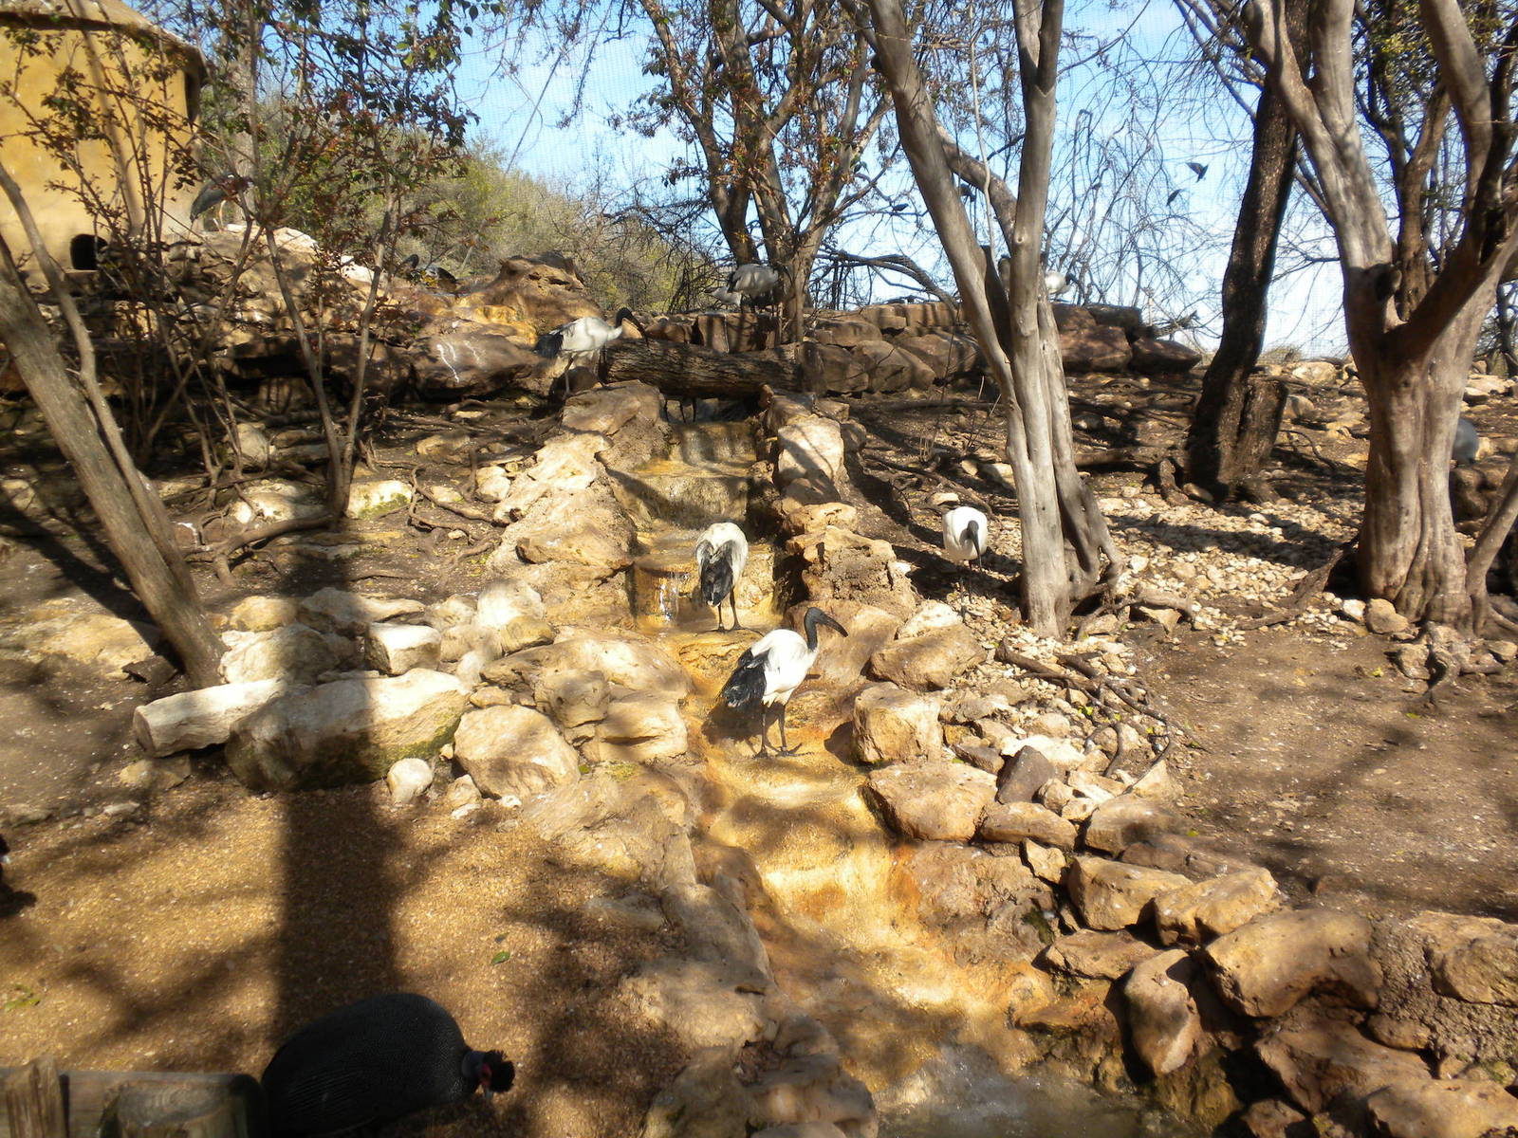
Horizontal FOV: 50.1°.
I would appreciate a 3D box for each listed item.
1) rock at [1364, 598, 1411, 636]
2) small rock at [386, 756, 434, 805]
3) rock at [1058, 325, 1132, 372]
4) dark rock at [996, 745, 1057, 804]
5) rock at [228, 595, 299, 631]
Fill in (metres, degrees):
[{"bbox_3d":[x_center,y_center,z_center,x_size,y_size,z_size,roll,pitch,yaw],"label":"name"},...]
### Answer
[{"bbox_3d":[2.440,0.186,6.300,0.157,0.143,0.126,0,7,0],"label":"rock"},{"bbox_3d":[-1.112,0.674,5.170,0.141,0.150,0.127,0,7,0],"label":"small rock"},{"bbox_3d":[2.292,-1.523,11.200,0.560,0.330,0.420,1,6,11],"label":"rock"},{"bbox_3d":[0.857,0.658,5.200,0.180,0.160,0.140,0,8,0],"label":"dark rock"},{"bbox_3d":[-2.378,0.210,7.800,0.302,0.162,0.270,0,6,0],"label":"rock"}]

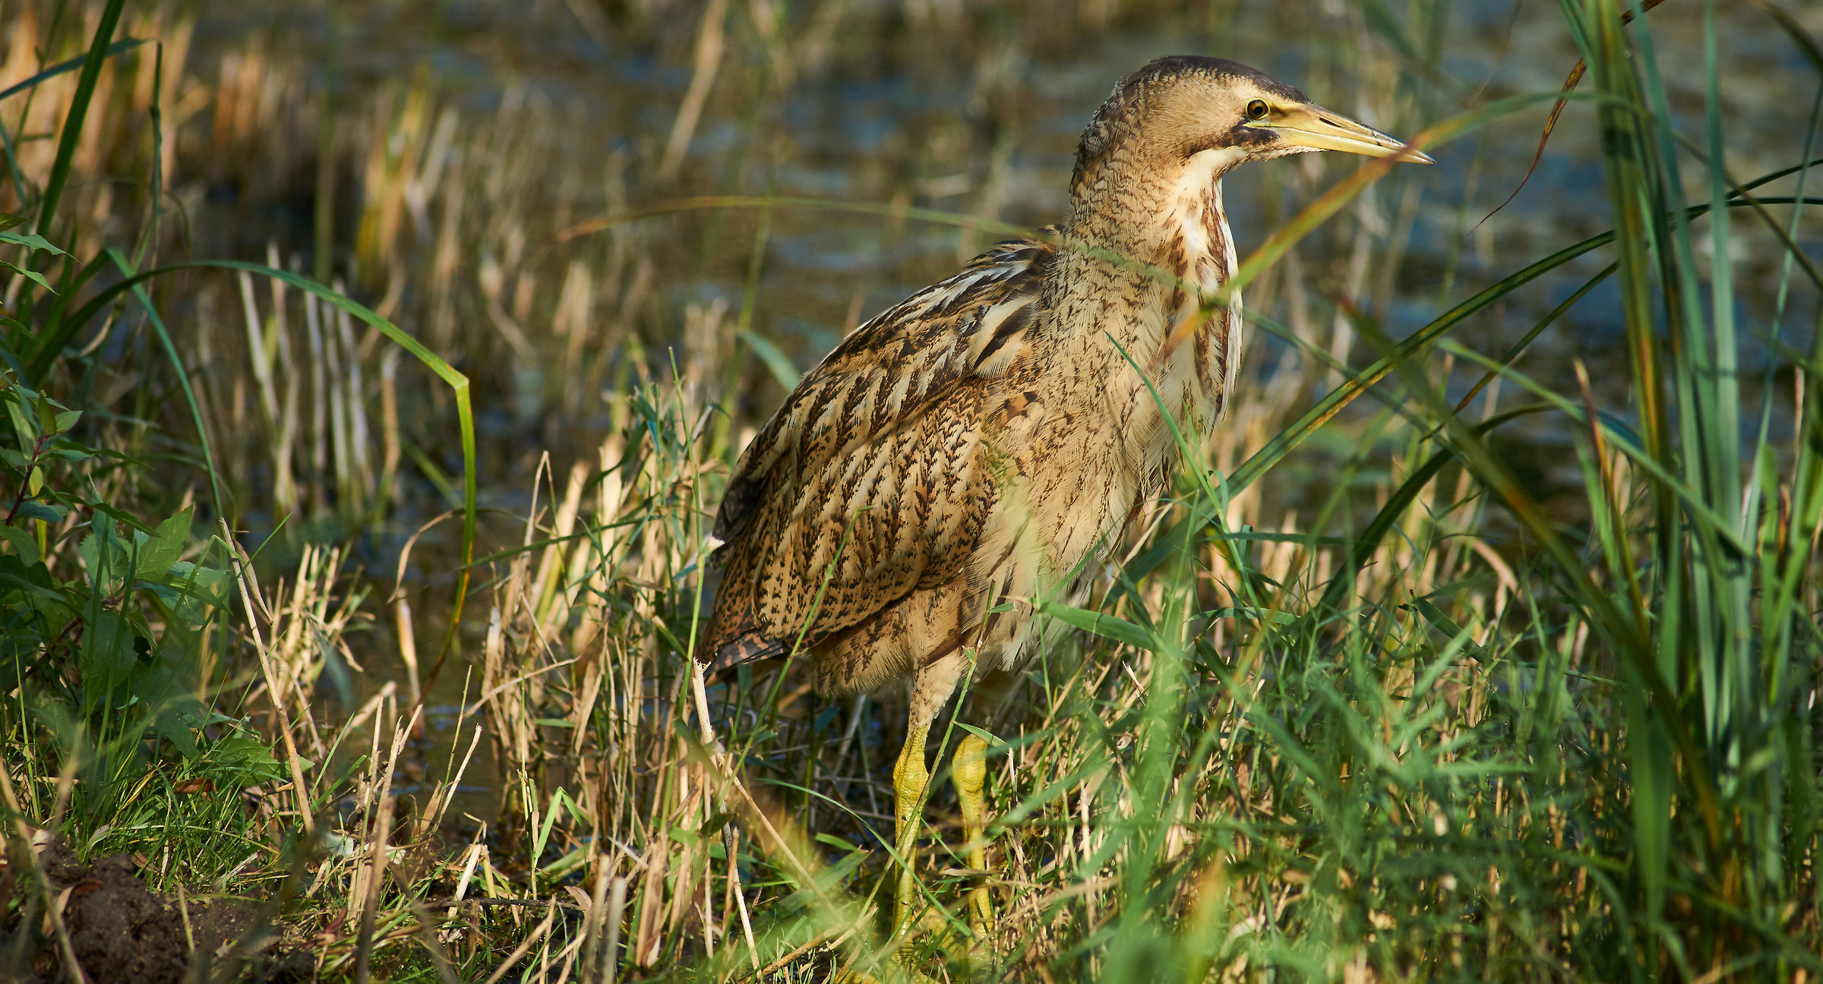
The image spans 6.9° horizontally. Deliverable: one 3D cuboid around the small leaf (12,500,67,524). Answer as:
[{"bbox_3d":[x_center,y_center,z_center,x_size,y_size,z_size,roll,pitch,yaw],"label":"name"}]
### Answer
[{"bbox_3d":[-0.482,0.011,8.400,0.030,0.013,0.022,0,7,0],"label":"small leaf"}]

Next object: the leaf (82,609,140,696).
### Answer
[{"bbox_3d":[-0.437,0.088,8.300,0.030,0.050,0.016,9,0,0],"label":"leaf"}]

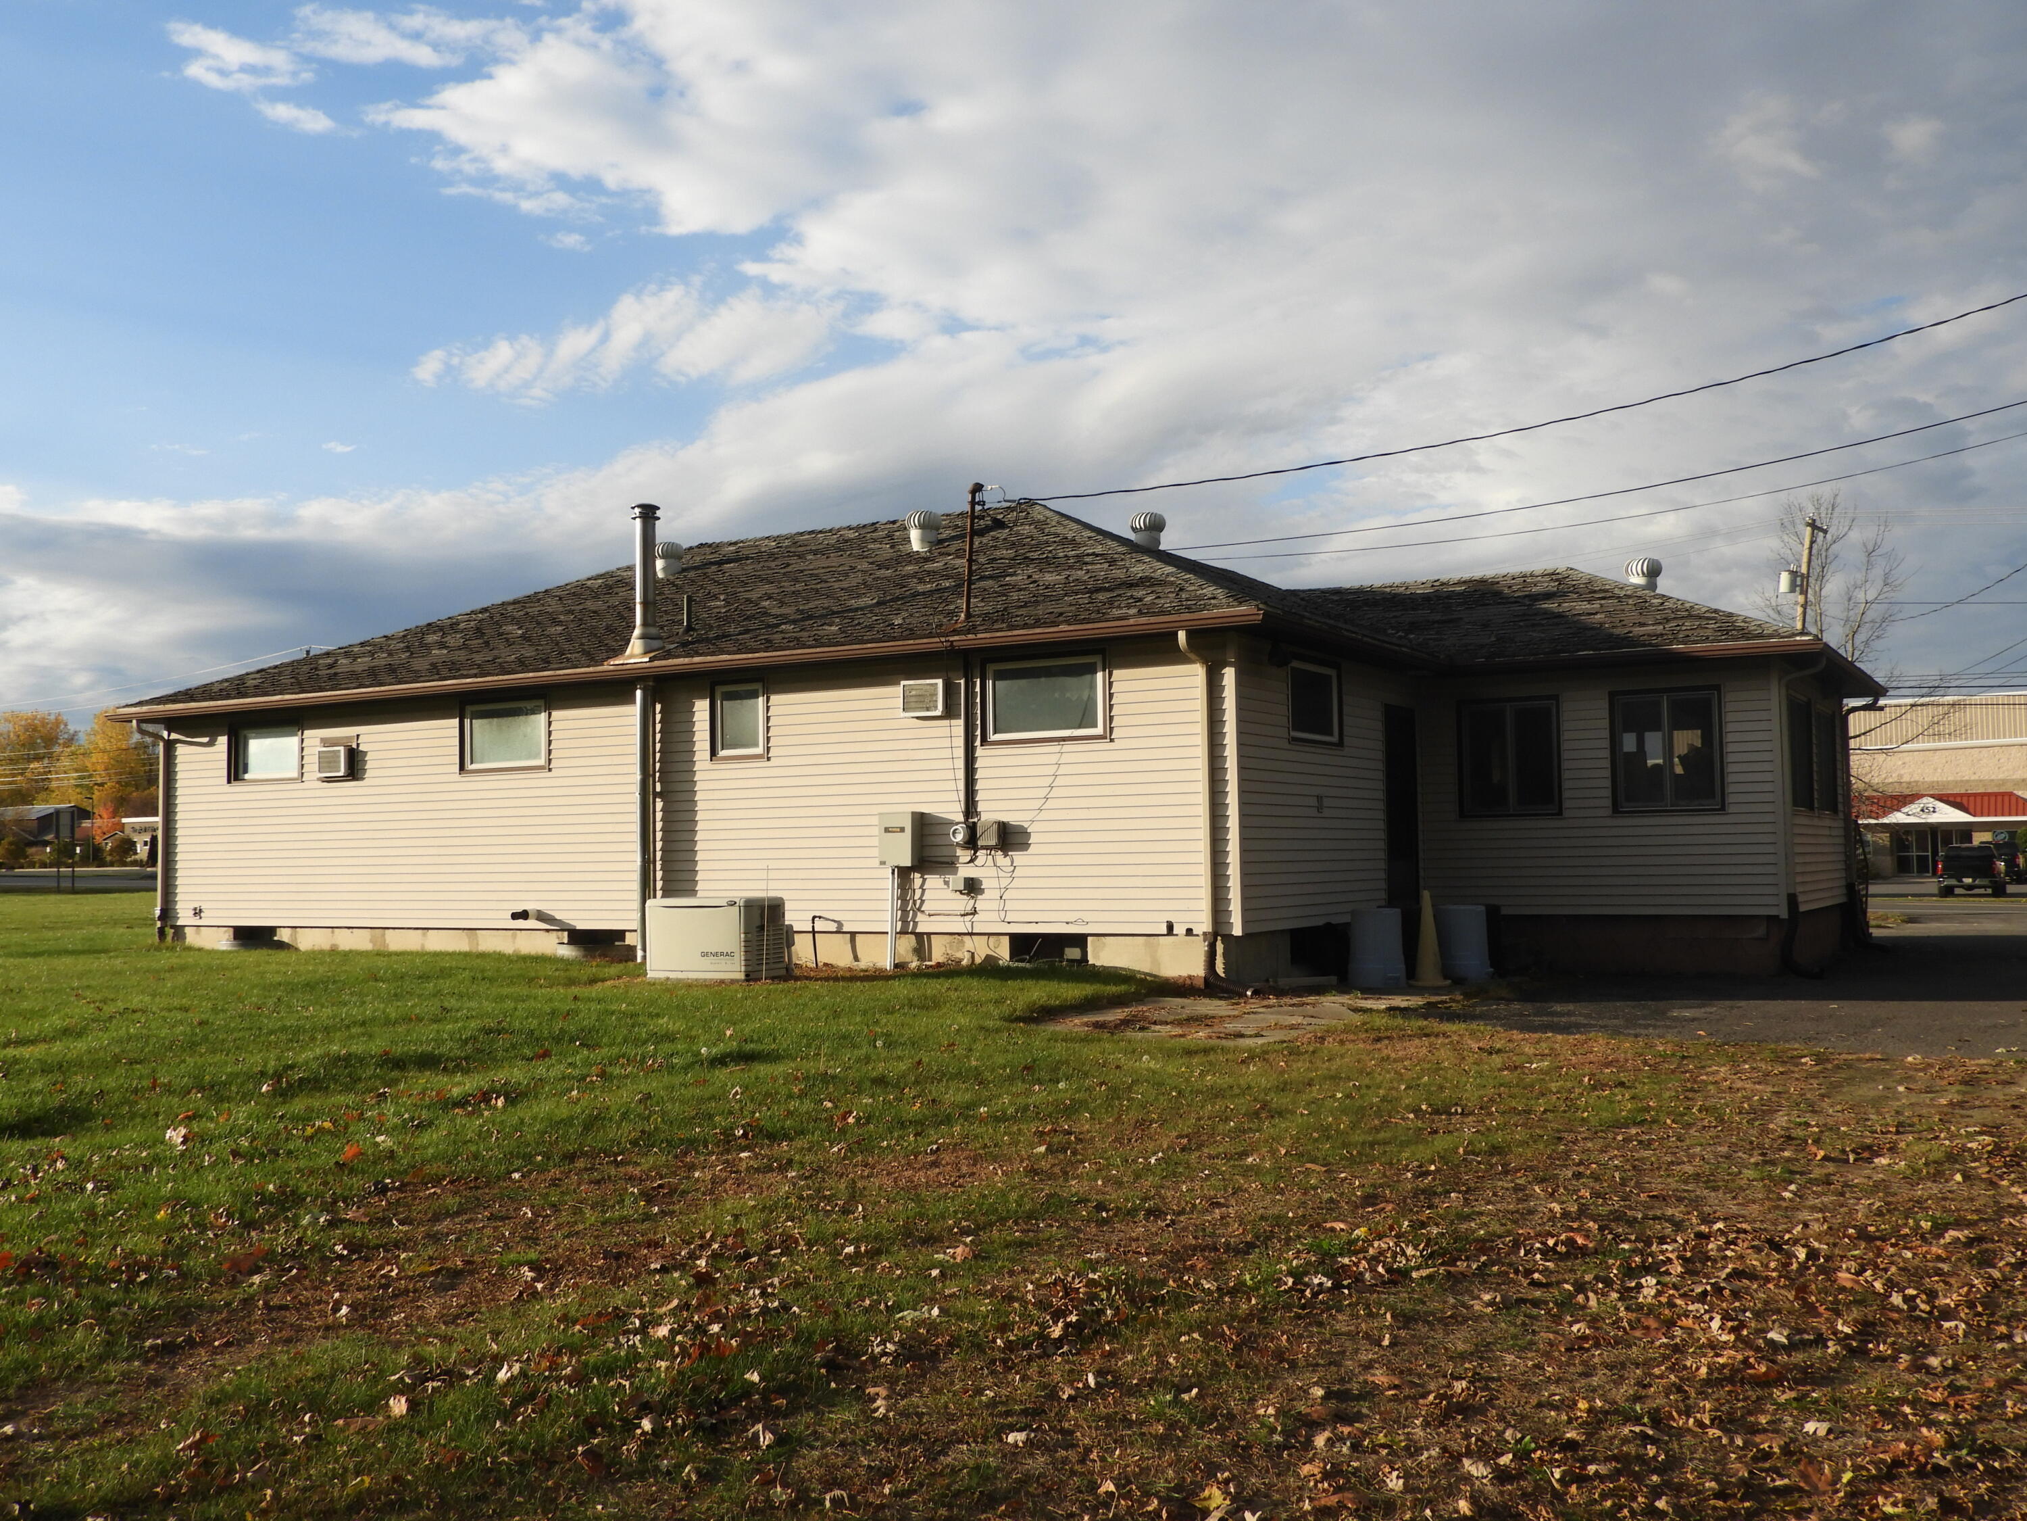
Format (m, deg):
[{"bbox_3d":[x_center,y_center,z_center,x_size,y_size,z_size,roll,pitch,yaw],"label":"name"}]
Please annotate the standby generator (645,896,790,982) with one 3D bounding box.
[{"bbox_3d":[-2.894,1.742,17.137,1.220,0.760,0.640,-3,-4,30],"label":"standby generator"}]

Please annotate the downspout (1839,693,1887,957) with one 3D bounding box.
[{"bbox_3d":[10.562,0.721,21.812,0.450,3.200,0.400,-3,-4,30],"label":"downspout"}]

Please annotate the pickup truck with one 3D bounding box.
[{"bbox_3d":[36.643,4.194,67.154,2.030,1.920,5.800,-3,-4,32],"label":"pickup truck"}]

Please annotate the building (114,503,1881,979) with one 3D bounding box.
[{"bbox_3d":[-0.280,-0.371,22.224,19.400,5.550,10.700,-3,-4,30],"label":"building"}]

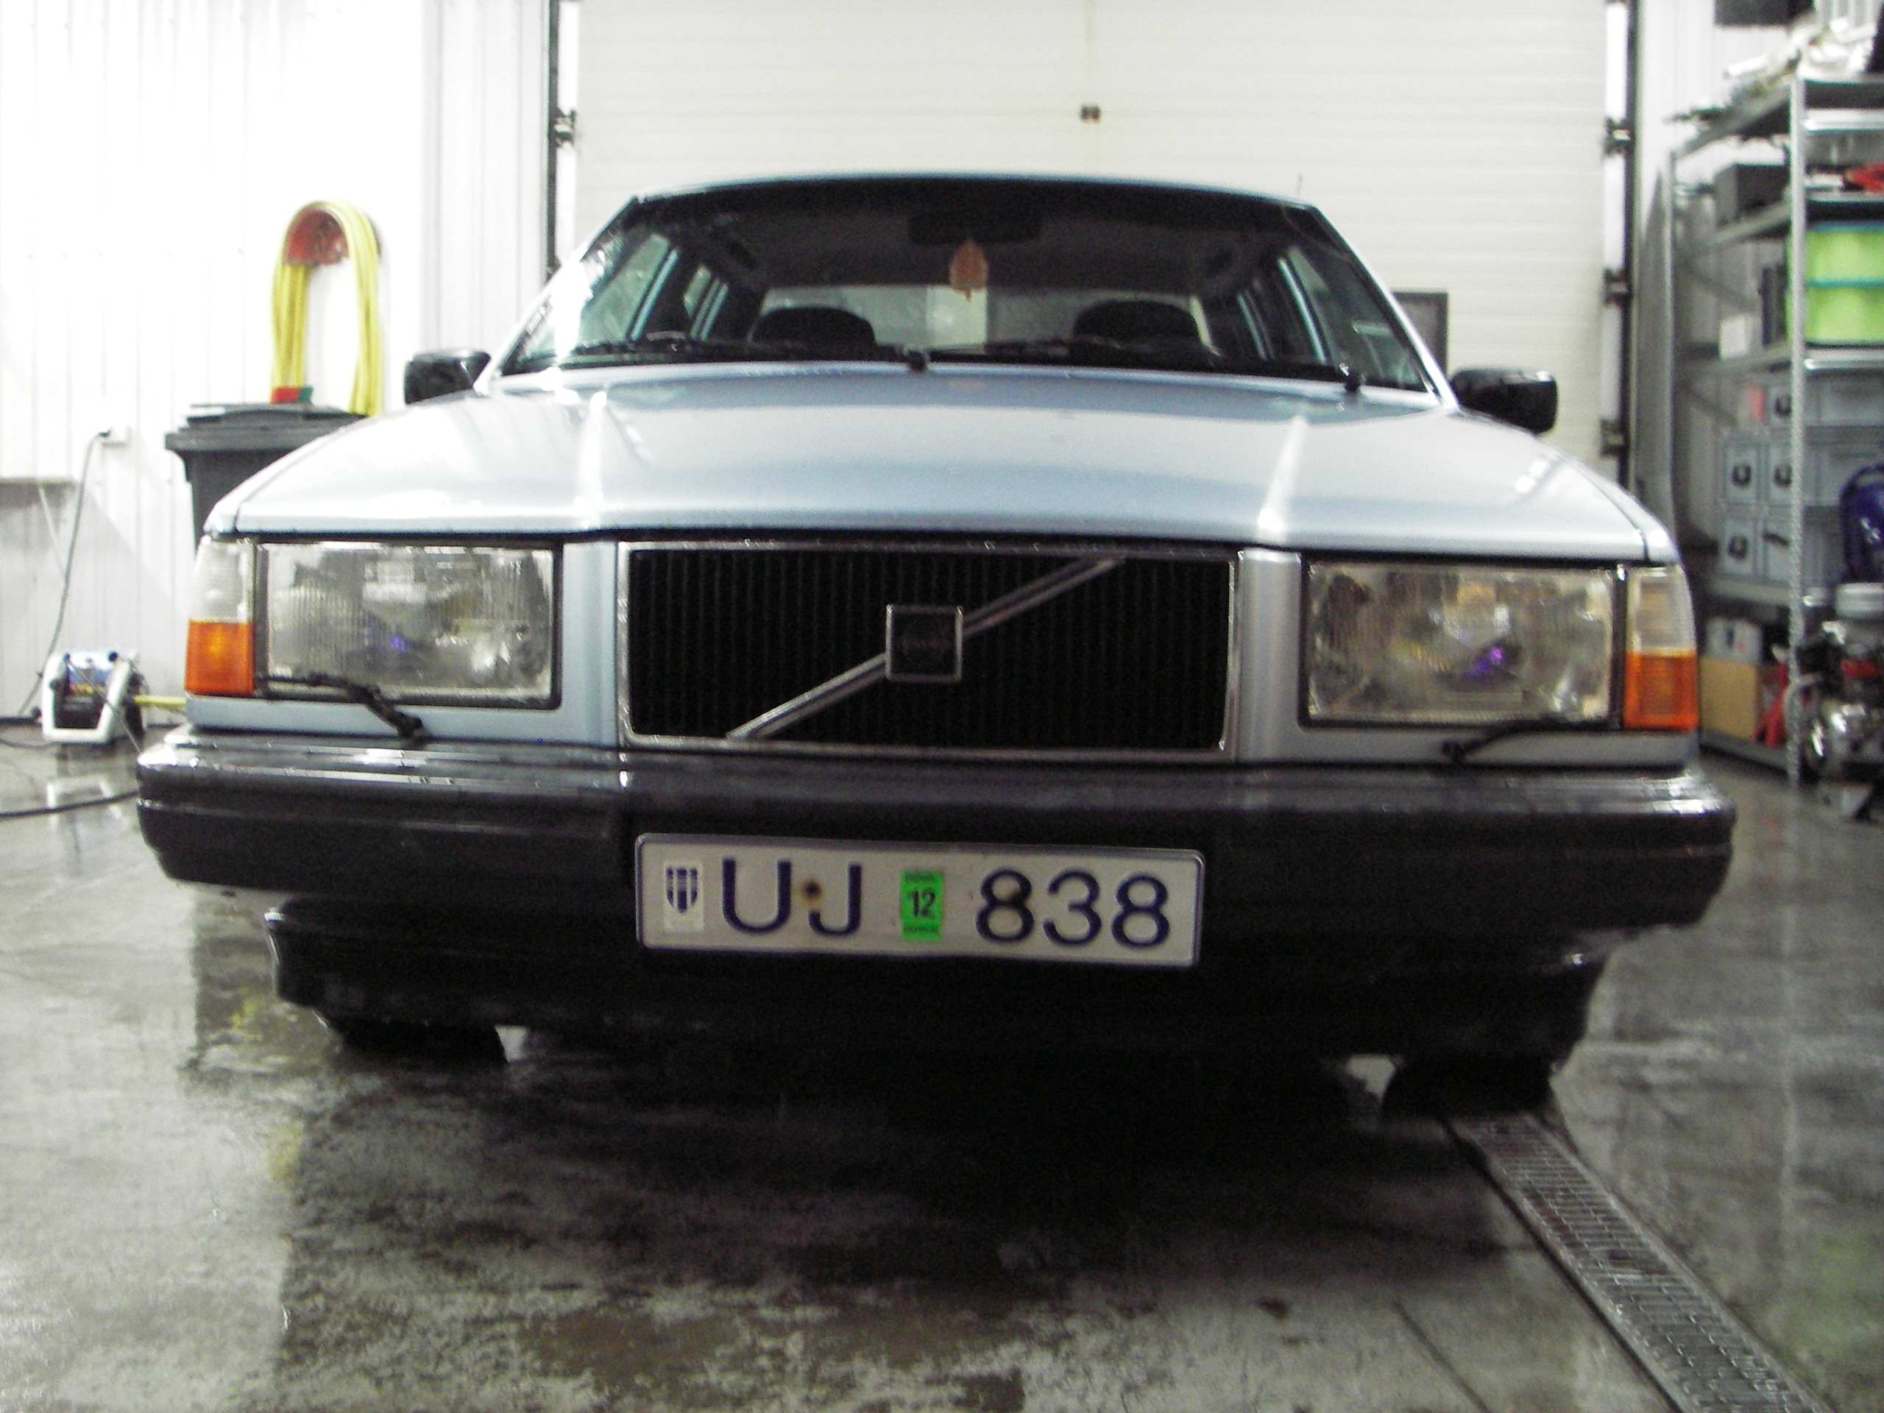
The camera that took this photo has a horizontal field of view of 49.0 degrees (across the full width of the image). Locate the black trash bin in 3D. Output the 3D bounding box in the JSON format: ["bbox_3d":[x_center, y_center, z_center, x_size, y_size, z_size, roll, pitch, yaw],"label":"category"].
[{"bbox_3d":[-1.919,-0.363,6.196,0.580,1.050,0.700,1,5,-1],"label":"black trash bin"}]

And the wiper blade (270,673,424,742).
[{"bbox_3d":[-0.585,0.001,2.035,0.154,0.062,0.045,2,5,10],"label":"wiper blade"}]

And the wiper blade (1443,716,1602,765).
[{"bbox_3d":[0.560,0.033,1.995,0.156,0.044,0.040,0,5,-6],"label":"wiper blade"}]

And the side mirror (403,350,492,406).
[{"bbox_3d":[-0.819,-0.544,3.450,0.160,0.110,0.105,1,5,2],"label":"side mirror"}]

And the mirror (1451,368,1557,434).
[{"bbox_3d":[0.918,-0.501,3.390,0.175,0.105,0.105,1,5,2],"label":"mirror"}]

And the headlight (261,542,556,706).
[{"bbox_3d":[-0.542,-0.083,2.095,0.295,0.152,0.100,2,5,10],"label":"headlight"}]

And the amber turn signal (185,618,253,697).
[{"bbox_3d":[-0.750,-0.050,2.145,0.072,0.076,0.080,2,5,10],"label":"amber turn signal"}]

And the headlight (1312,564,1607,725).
[{"bbox_3d":[0.513,-0.064,2.050,0.295,0.152,0.100,0,5,-6],"label":"headlight"}]

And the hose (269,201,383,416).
[{"bbox_3d":[-2.068,-1.244,6.960,0.370,0.880,0.140,1,5,2],"label":"hose"}]

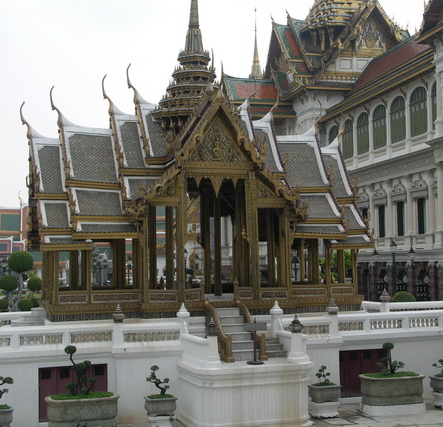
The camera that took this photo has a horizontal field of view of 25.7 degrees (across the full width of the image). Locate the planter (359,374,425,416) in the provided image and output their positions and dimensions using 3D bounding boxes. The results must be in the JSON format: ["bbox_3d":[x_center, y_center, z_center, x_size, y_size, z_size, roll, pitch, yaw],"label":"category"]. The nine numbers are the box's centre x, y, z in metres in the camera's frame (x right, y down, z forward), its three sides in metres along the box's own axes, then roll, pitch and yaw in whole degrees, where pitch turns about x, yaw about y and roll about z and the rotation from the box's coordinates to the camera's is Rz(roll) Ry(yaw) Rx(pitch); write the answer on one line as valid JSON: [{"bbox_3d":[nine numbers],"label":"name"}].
[{"bbox_3d":[4.083,4.336,23.271,1.420,0.890,0.780,0,-3,-15],"label":"planter"}]

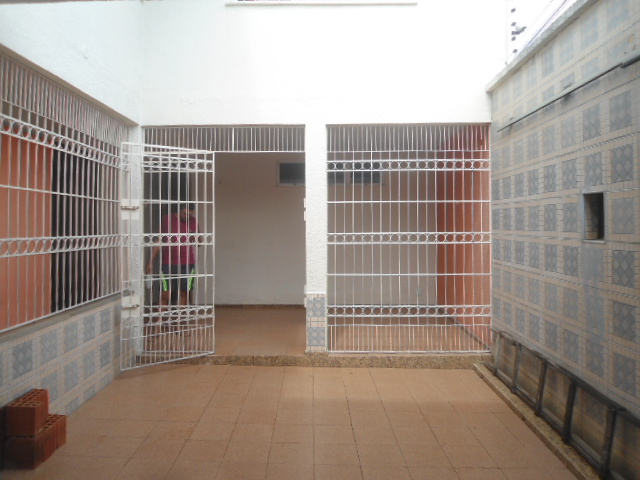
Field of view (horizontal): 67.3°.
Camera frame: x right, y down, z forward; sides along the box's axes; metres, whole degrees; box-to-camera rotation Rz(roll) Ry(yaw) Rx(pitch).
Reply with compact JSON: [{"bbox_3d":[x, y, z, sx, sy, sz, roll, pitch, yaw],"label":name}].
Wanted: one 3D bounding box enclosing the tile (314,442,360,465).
[{"bbox_3d":[0.119,1.452,3.270,0.298,0.010,0.298,1,2,-1],"label":"tile"}]

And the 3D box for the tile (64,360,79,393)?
[{"bbox_3d":[-1.984,1.084,3.832,0.012,0.207,0.210,0,2,-1],"label":"tile"}]

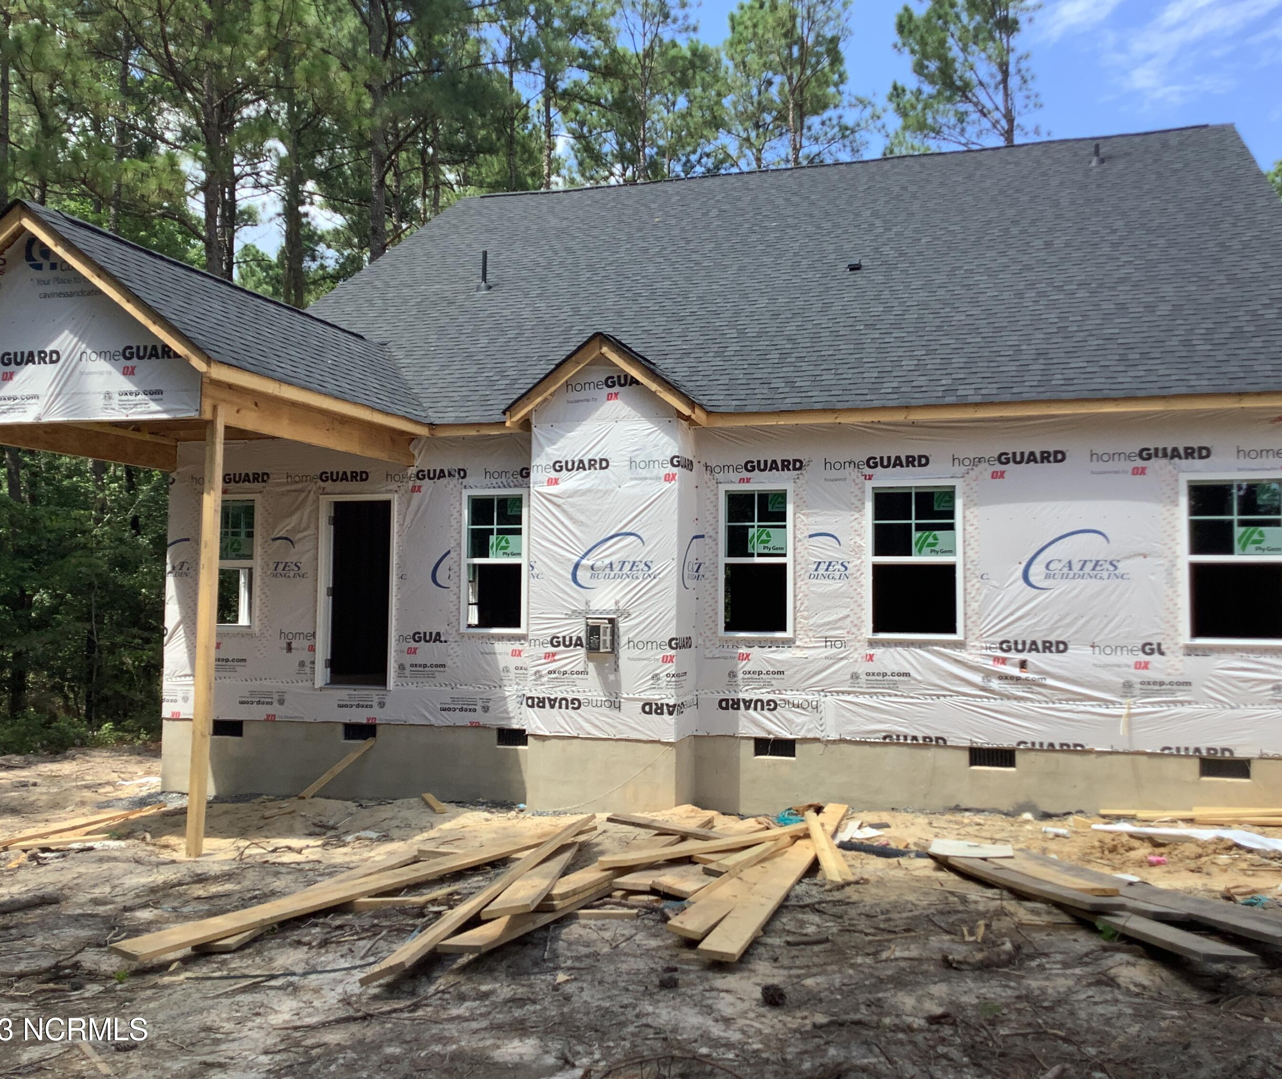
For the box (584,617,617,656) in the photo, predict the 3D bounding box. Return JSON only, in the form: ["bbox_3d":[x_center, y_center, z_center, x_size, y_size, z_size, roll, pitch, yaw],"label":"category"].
[{"bbox_3d":[-0.372,0.929,12.433,0.321,0.378,0.120,-1,-4,17],"label":"box"}]

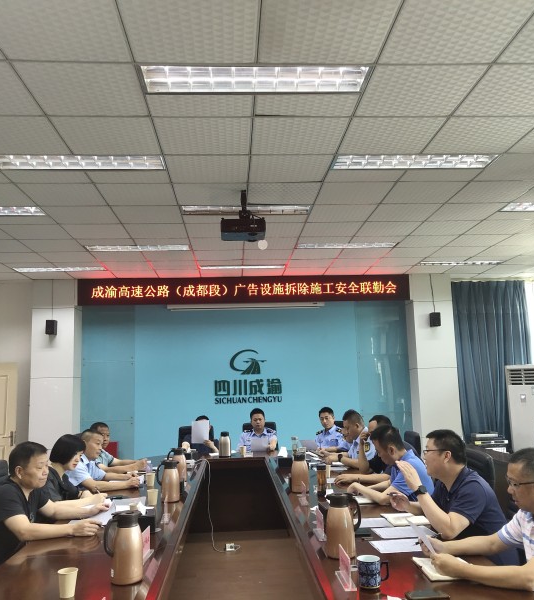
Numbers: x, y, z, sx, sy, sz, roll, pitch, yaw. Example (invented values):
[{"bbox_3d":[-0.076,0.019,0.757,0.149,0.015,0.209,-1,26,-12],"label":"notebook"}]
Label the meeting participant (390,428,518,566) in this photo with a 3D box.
[{"bbox_3d":[0.969,1.355,3.120,0.750,1.320,0.550,-1,-8,-6],"label":"meeting participant"}]

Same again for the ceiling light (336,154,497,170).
[{"bbox_3d":[1.073,-1.036,4.375,1.200,0.080,0.300,-1,-8,-3],"label":"ceiling light"}]

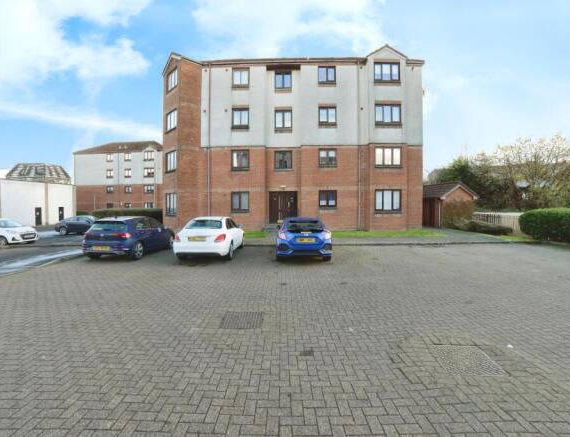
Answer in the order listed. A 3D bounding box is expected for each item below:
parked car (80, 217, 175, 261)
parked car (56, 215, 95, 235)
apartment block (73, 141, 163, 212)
[{"bbox_3d":[-5.970,0.650,10.480,1.820,1.470,4.290,0,2,2],"label":"parked car"},{"bbox_3d":[-14.000,0.420,18.600,4.400,1.450,1.790,0,2,-2],"label":"parked car"},{"bbox_3d":[-26.900,-6.800,45.500,15.200,13.300,9.000,0,2,5],"label":"apartment block"}]

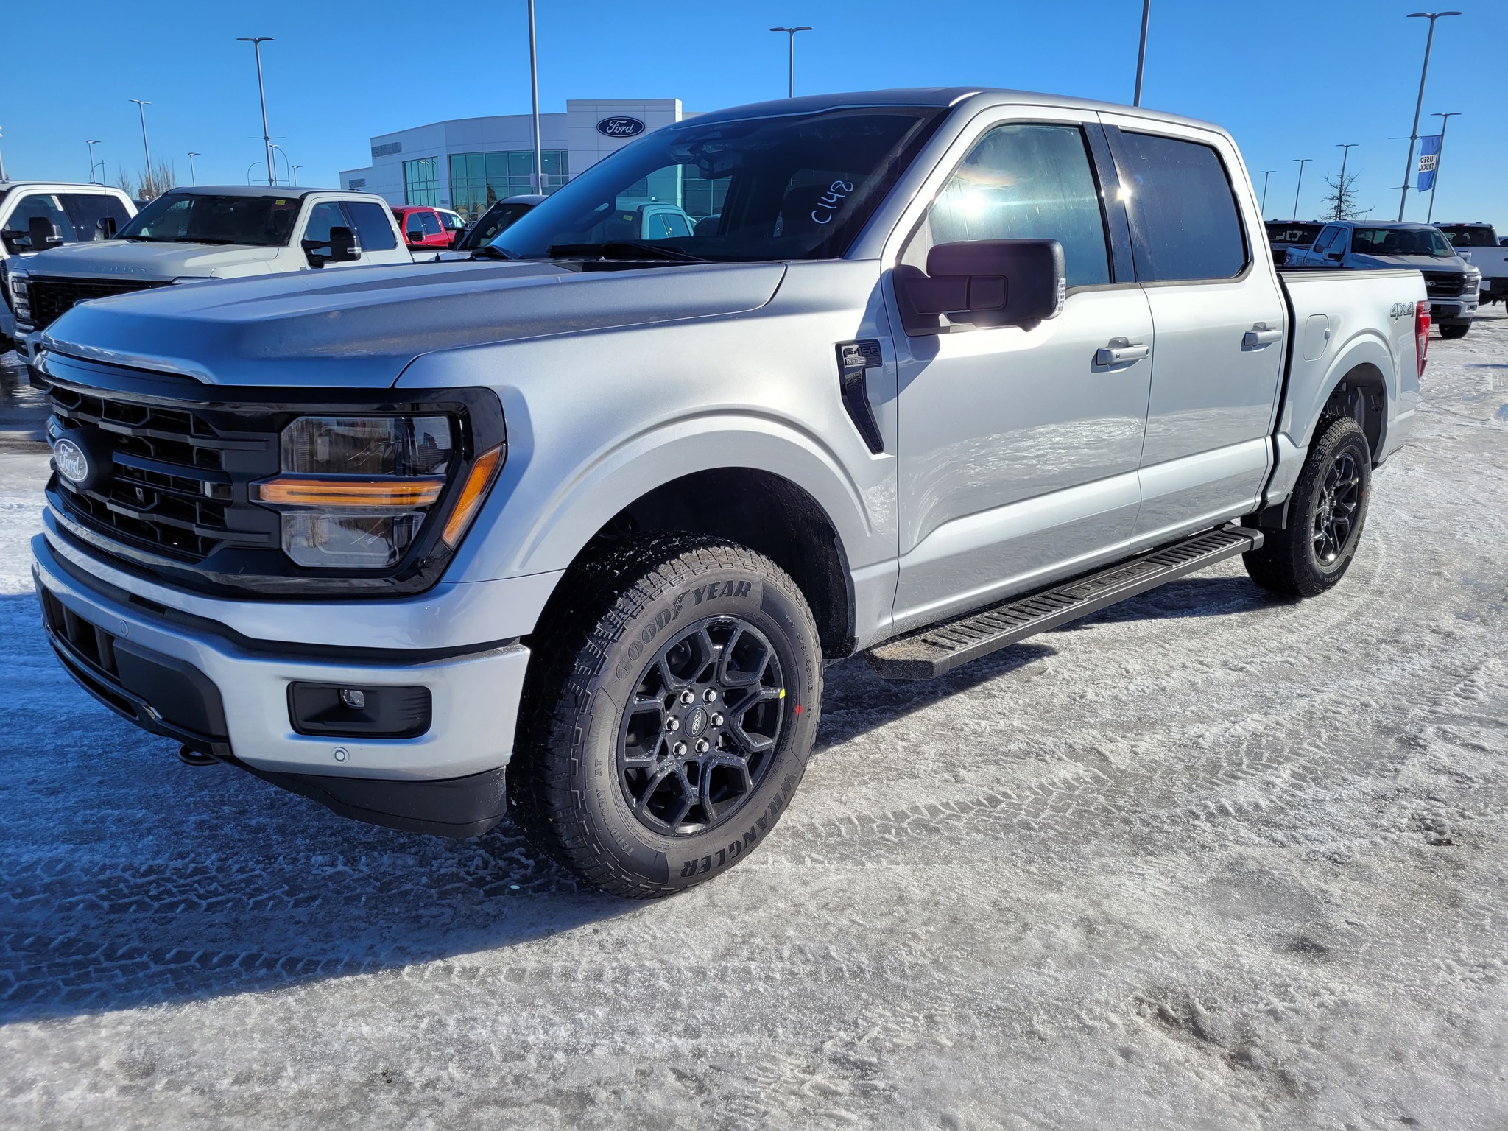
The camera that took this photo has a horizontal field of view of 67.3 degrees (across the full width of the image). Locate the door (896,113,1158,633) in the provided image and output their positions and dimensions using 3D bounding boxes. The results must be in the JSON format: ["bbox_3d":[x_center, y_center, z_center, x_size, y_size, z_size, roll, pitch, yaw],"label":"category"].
[{"bbox_3d":[0.721,-0.600,3.213,1.310,1.360,0.260,-13,20,-43],"label":"door"}]

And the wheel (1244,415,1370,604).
[{"bbox_3d":[2.472,-0.263,5.044,0.800,0.800,0.280,-13,20,-43],"label":"wheel"}]

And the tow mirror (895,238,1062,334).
[{"bbox_3d":[0.521,-0.652,2.645,0.180,0.210,0.415,-13,20,-43],"label":"tow mirror"}]

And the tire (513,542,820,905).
[{"bbox_3d":[-0.188,0.331,2.547,0.280,0.800,0.800,14,20,42],"label":"tire"}]

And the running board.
[{"bbox_3d":[1.160,0.079,3.759,2.100,0.065,0.180,-14,20,-42],"label":"running board"}]

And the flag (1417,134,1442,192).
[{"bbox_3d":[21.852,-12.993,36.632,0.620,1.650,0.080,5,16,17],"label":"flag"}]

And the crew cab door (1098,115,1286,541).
[{"bbox_3d":[1.519,-0.788,3.962,1.120,1.360,0.260,-13,20,-43],"label":"crew cab door"}]

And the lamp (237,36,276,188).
[{"bbox_3d":[-18.681,-15.191,43.675,1.500,9.420,0.350,2,15,8],"label":"lamp"}]

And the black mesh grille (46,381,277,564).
[{"bbox_3d":[-1.358,-0.225,2.492,0.200,0.370,1.080,-13,19,-42],"label":"black mesh grille"}]

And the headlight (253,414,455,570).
[{"bbox_3d":[-0.752,-0.145,2.147,0.430,0.300,0.180,8,16,30],"label":"headlight"}]

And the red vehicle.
[{"bbox_3d":[-8.010,-6.950,25.120,2.040,1.970,5.900,3,16,8],"label":"red vehicle"}]

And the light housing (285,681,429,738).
[{"bbox_3d":[-0.719,0.266,2.115,0.255,0.105,0.100,4,15,11],"label":"light housing"}]

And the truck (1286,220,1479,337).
[{"bbox_3d":[11.910,-5.600,21.830,2.050,1.950,5.880,3,17,10],"label":"truck"}]

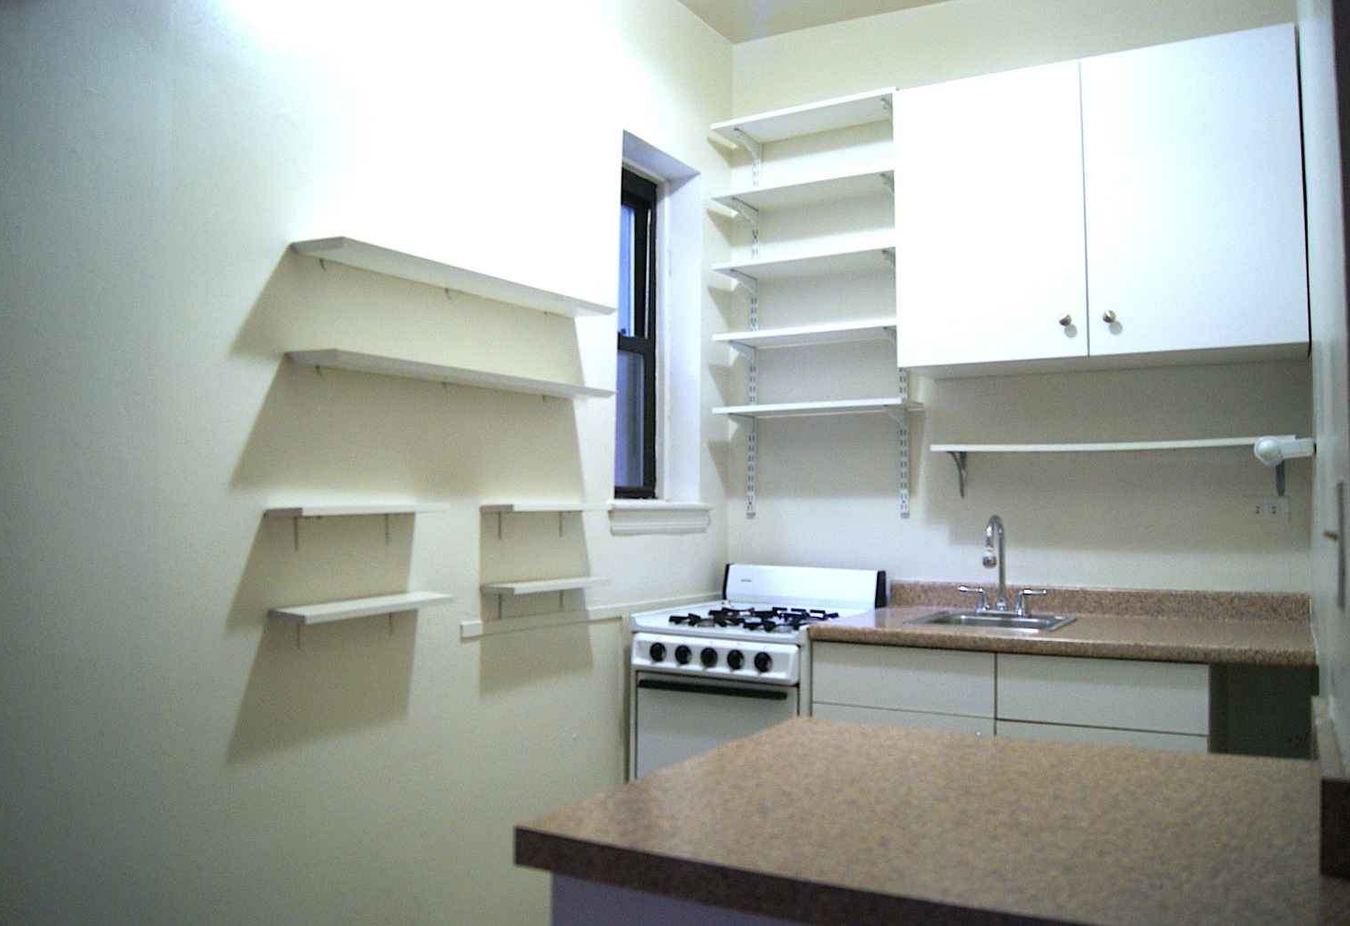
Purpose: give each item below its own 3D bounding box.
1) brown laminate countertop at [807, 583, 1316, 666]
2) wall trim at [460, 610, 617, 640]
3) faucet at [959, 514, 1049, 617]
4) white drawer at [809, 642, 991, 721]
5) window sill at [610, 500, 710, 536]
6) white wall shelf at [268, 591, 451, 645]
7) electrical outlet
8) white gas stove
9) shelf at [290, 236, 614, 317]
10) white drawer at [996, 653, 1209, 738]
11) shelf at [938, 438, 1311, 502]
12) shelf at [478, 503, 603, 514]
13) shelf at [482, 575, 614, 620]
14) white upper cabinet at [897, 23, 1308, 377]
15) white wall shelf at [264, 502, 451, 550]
[{"bbox_3d":[1.003,0.405,2.752,1.125,0.117,0.640,-1,-3,27],"label":"brown laminate countertop"},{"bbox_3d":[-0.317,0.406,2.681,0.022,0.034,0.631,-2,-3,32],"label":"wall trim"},{"bbox_3d":[0.902,0.288,2.930,0.250,0.275,0.205,-1,-3,28],"label":"faucet"},{"bbox_3d":[0.557,0.525,2.554,0.462,0.156,0.022,-1,-3,31],"label":"white drawer"},{"bbox_3d":[-0.066,0.163,3.074,0.080,0.090,0.550,-2,-3,32],"label":"window sill"},{"bbox_3d":[-0.600,0.306,2.023,0.104,0.072,0.375,-1,-3,31],"label":"white wall shelf"},{"bbox_3d":[1.613,0.127,2.829,0.110,0.069,0.011,-1,-3,25],"label":"electrical outlet"},{"bbox_3d":[0.259,0.837,3.043,0.525,1.035,0.645,-1,-3,27],"label":"white gas stove"},{"bbox_3d":[-0.455,-0.414,2.397,0.140,0.021,0.878,-2,-3,32],"label":"shelf"},{"bbox_3d":[0.945,0.511,2.321,0.454,0.154,0.022,-1,-3,31],"label":"white drawer"},{"bbox_3d":[1.147,0.019,2.765,0.922,0.147,0.190,-1,-3,31],"label":"shelf"},{"bbox_3d":[-0.316,0.116,2.622,0.100,0.020,0.390,-2,-3,32],"label":"shelf"},{"bbox_3d":[-0.306,0.331,2.523,0.102,0.084,0.378,-1,-3,31],"label":"shelf"},{"bbox_3d":[1.099,-0.632,2.744,0.984,0.762,0.329,-1,-3,31],"label":"white upper cabinet"},{"bbox_3d":[-0.606,0.127,2.020,0.103,0.079,0.373,-1,-3,31],"label":"white wall shelf"}]

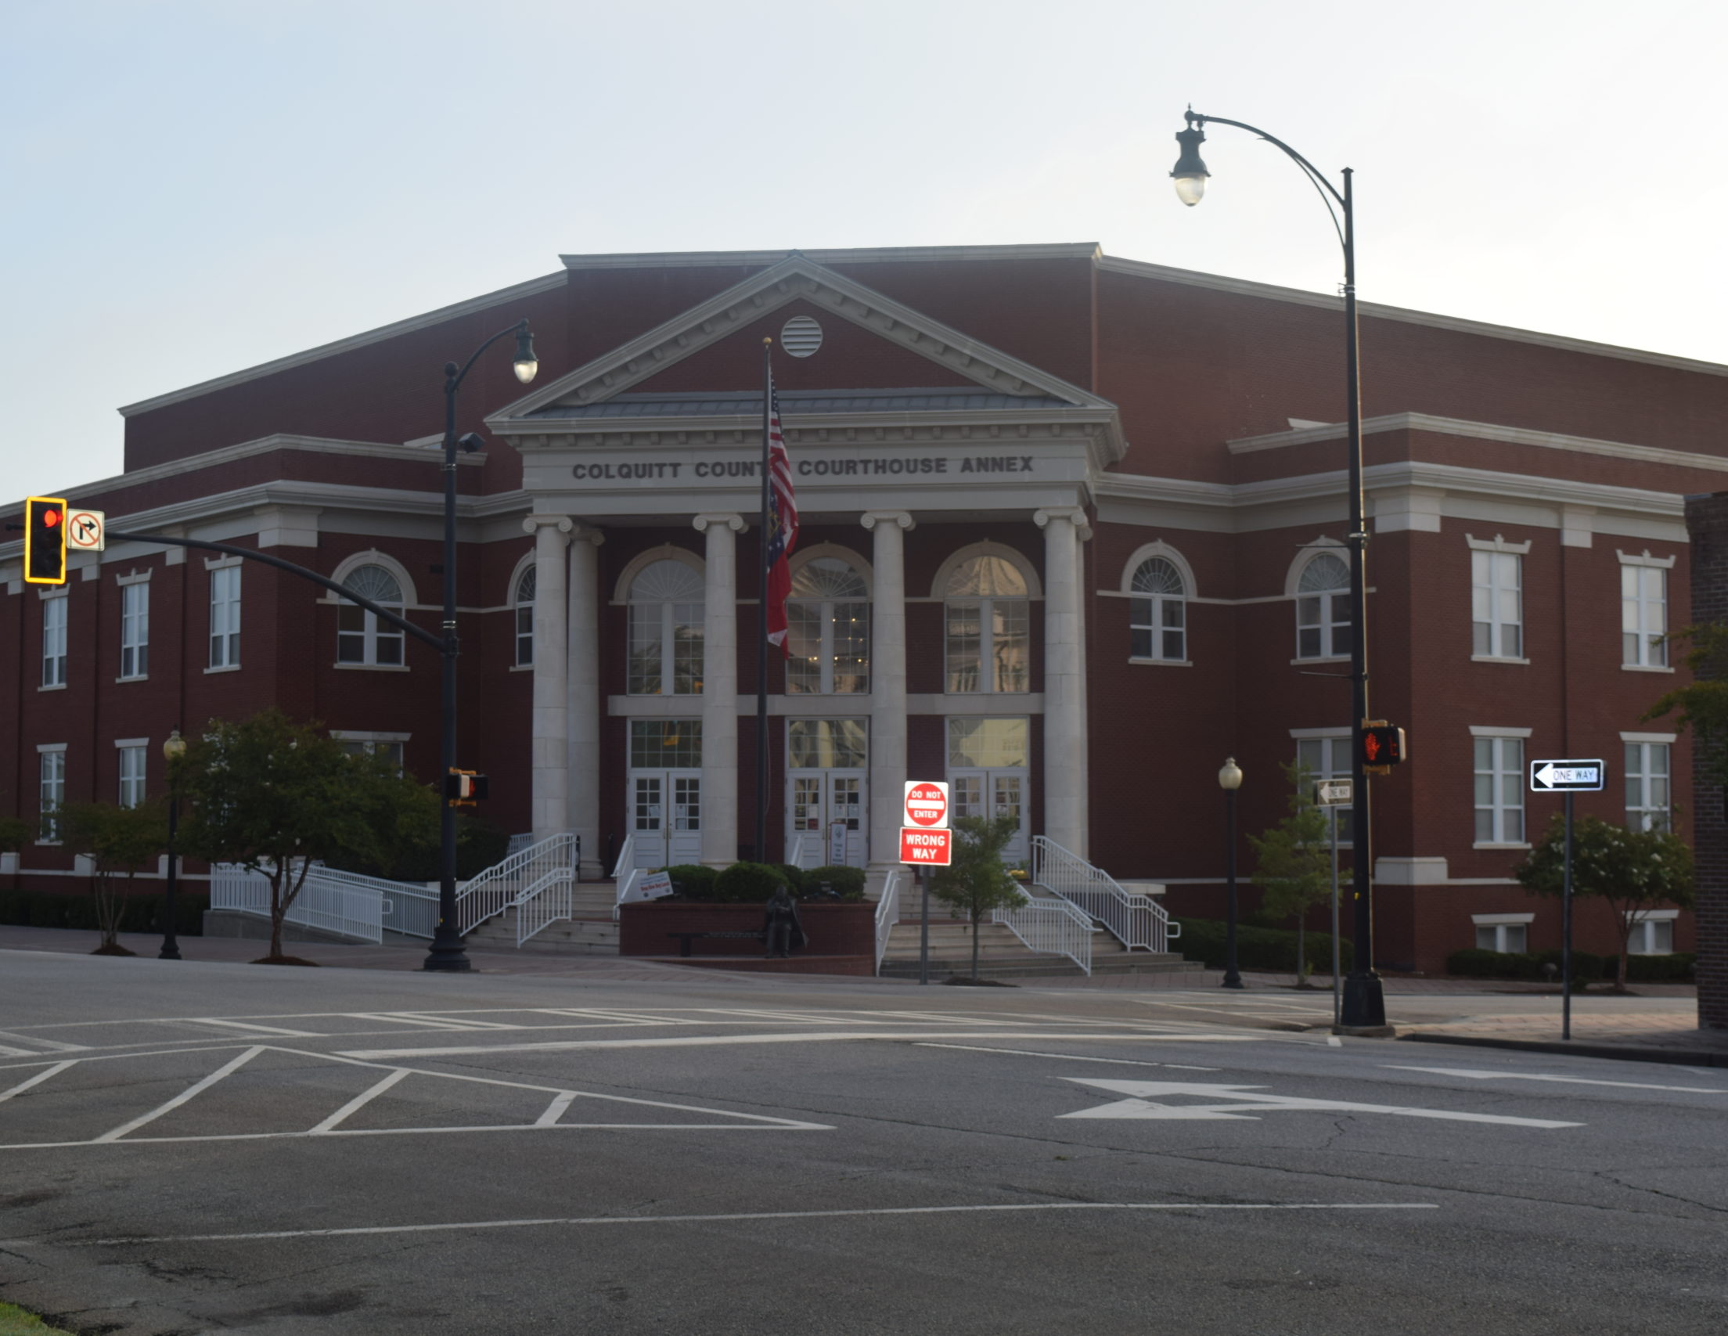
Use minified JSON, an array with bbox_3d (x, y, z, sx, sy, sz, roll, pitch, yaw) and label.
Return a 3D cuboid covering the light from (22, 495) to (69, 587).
[{"bbox_3d":[-12.251,-1.897,42.497,0.620,1.306,0.380,3,-4,-38],"label":"light"}]

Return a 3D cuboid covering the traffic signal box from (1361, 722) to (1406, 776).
[{"bbox_3d":[6.042,0.936,33.000,0.470,0.618,0.270,-3,-5,40],"label":"traffic signal box"}]

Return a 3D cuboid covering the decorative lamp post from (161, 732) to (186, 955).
[{"bbox_3d":[-12.394,3.170,50.903,0.380,4.116,0.380,-1,-4,7],"label":"decorative lamp post"}]

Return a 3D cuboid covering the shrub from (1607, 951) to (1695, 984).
[{"bbox_3d":[18.484,6.979,66.300,2.200,0.800,1.100,3,-4,-37],"label":"shrub"}]

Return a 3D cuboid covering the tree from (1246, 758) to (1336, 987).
[{"bbox_3d":[8.311,3.934,54.500,1.850,4.350,1.850,0,-4,8],"label":"tree"}]

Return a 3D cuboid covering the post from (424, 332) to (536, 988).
[{"bbox_3d":[-5.858,-0.282,44.234,0.750,10.076,2.950,3,-4,-38],"label":"post"}]

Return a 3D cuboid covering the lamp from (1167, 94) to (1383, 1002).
[{"bbox_3d":[4.743,-1.070,32.529,3.170,10.468,0.520,3,-5,-38],"label":"lamp"}]

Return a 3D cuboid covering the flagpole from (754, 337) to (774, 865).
[{"bbox_3d":[-1.912,-0.996,54.612,0.200,10.837,0.200,0,-4,7],"label":"flagpole"}]

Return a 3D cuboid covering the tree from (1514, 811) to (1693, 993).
[{"bbox_3d":[15.867,4.956,59.997,3.950,3.790,3.800,0,-4,7],"label":"tree"}]

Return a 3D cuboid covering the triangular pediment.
[{"bbox_3d":[-1.221,-6.413,56.603,12.561,3.444,1.600,-1,-4,7],"label":"triangular pediment"}]

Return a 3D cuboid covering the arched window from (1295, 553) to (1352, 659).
[{"bbox_3d":[10.644,-1.403,65.201,0.200,2.466,1.860,3,-5,-38],"label":"arched window"}]

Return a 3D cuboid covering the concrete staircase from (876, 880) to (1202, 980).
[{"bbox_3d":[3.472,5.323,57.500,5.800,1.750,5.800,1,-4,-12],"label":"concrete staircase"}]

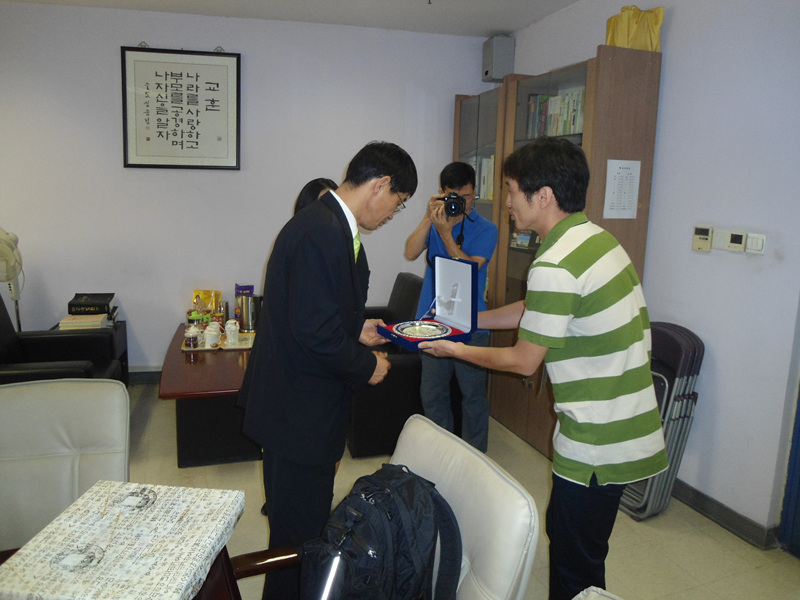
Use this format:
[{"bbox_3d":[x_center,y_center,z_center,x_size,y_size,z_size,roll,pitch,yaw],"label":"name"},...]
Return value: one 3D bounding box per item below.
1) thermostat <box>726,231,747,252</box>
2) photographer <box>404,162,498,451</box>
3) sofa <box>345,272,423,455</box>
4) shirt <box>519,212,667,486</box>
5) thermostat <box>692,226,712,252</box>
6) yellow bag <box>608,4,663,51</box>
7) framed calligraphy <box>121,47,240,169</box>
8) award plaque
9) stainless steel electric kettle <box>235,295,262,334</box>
[{"bbox_3d":[1.492,-0.255,2.652,0.026,0.085,0.085,-2,9,-19],"label":"thermostat"},{"bbox_3d":[0.289,0.148,3.091,0.500,1.670,0.420,2,9,8],"label":"photographer"},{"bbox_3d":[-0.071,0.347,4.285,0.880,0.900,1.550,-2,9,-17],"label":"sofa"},{"bbox_3d":[0.547,0.129,1.700,0.390,0.730,0.470,4,9,19],"label":"shirt"},{"bbox_3d":[1.427,-0.284,2.831,0.028,0.116,0.088,-2,9,-19],"label":"thermostat"},{"bbox_3d":[1.236,-1.425,3.166,0.300,0.235,0.140,-2,9,-19],"label":"yellow bag"},{"bbox_3d":[-1.666,-1.455,4.612,0.860,0.885,0.030,-1,9,-13],"label":"framed calligraphy"},{"bbox_3d":[0.085,0.001,1.856,0.235,0.240,0.210,-6,14,-28],"label":"award plaque"},{"bbox_3d":[-1.107,0.104,4.450,0.170,0.275,0.150,-1,9,-14],"label":"stainless steel electric kettle"}]

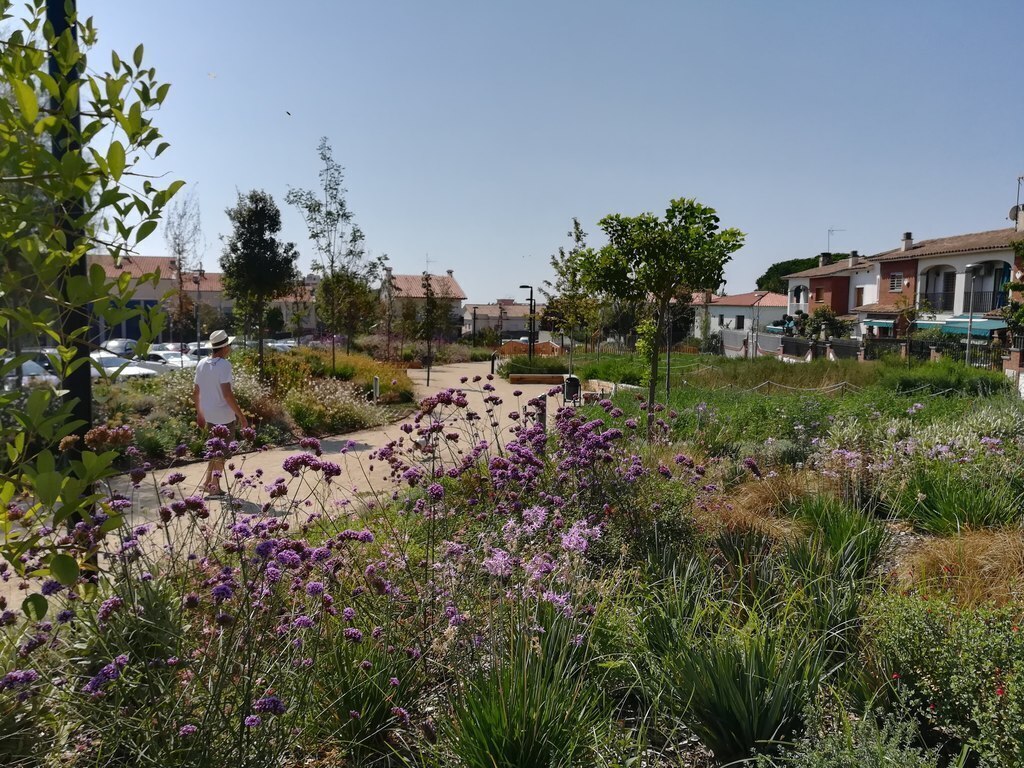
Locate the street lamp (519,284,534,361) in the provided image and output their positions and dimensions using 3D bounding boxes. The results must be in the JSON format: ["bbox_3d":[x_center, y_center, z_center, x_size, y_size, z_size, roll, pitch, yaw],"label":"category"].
[{"bbox_3d":[0.675,-2.572,35.798,0.650,4.087,0.250,1,6,0],"label":"street lamp"}]

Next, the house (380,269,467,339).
[{"bbox_3d":[-9.026,-7.403,78.000,7.300,8.100,8.800,-1,6,-18],"label":"house"}]

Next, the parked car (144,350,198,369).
[{"bbox_3d":[-16.621,-0.842,37.000,4.200,1.450,1.800,4,7,30],"label":"parked car"}]

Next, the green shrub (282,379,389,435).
[{"bbox_3d":[-3.534,0.410,15.400,2.000,0.930,1.700,0,6,-13],"label":"green shrub"}]

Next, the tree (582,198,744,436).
[{"bbox_3d":[2.818,-1.226,14.400,2.900,4.400,2.800,2,6,11],"label":"tree"}]

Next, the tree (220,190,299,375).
[{"bbox_3d":[-6.483,-2.355,19.747,2.050,5.125,2.050,1,6,0],"label":"tree"}]

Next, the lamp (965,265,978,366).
[{"bbox_3d":[18.689,-2.710,31.282,0.600,4.418,0.650,1,6,0],"label":"lamp"}]

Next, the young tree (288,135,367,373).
[{"bbox_3d":[-5.078,-3.345,21.167,2.200,6.752,2.100,1,6,0],"label":"young tree"}]

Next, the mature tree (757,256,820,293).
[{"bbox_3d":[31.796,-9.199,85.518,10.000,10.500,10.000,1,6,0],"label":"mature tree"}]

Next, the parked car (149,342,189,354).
[{"bbox_3d":[-19.549,-1.591,44.072,1.780,1.470,4.200,-2,6,-27],"label":"parked car"}]

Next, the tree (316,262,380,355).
[{"bbox_3d":[-6.341,-2.521,29.787,2.500,4.323,2.400,1,6,0],"label":"tree"}]

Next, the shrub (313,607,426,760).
[{"bbox_3d":[-0.597,1.238,3.200,0.440,0.470,0.440,1,6,0],"label":"shrub"}]

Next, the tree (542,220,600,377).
[{"bbox_3d":[2.064,-2.730,26.217,2.100,5.730,2.100,1,6,0],"label":"tree"}]

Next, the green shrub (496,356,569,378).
[{"bbox_3d":[0.986,-0.770,37.000,3.400,1.150,2.400,1,6,0],"label":"green shrub"}]

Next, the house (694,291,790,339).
[{"bbox_3d":[25.544,-6.852,77.500,10.300,5.200,10.300,-1,6,-17],"label":"house"}]

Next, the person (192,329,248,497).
[{"bbox_3d":[-3.123,0.303,8.213,0.560,1.767,0.500,3,6,19],"label":"person"}]

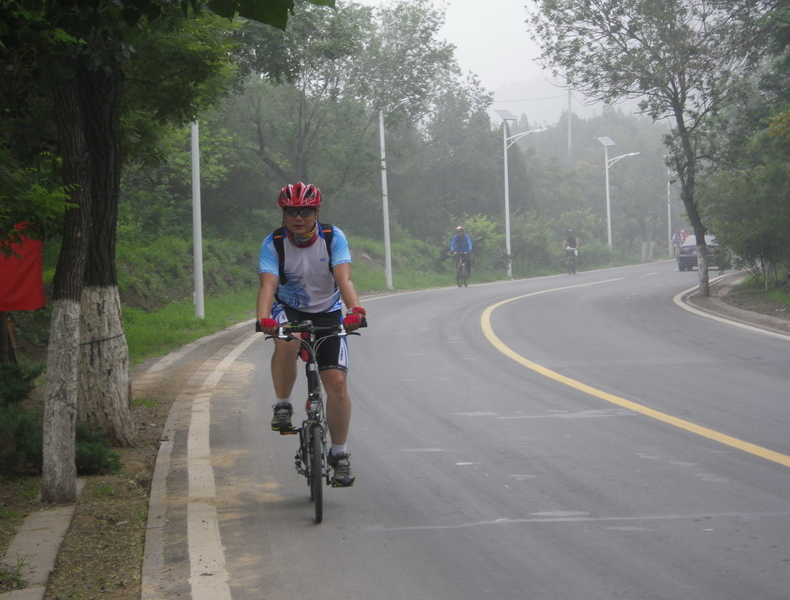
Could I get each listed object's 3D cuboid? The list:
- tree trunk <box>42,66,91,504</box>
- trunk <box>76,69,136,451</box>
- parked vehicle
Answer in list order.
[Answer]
[{"bbox_3d":[-1.750,-0.079,11.500,0.250,2.310,0.230,-1,2,0],"label":"tree trunk"},{"bbox_3d":[-1.959,-0.315,14.700,0.380,2.580,0.360,-1,2,0],"label":"trunk"},{"bbox_3d":[12.254,-1.884,86.061,1.680,1.420,4.350,-1,2,14],"label":"parked vehicle"}]

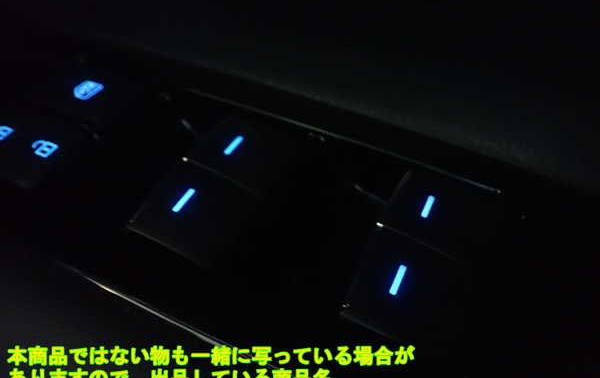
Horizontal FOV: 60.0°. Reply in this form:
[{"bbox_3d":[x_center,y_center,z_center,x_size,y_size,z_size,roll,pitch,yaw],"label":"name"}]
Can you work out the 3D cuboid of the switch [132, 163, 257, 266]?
[{"bbox_3d":[-0.025,0.009,0.126,0.025,0.009,0.022,23,48,12],"label":"switch"}]

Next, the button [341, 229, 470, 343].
[{"bbox_3d":[0.022,0.024,0.111,0.025,0.009,0.022,23,48,12],"label":"button"}]

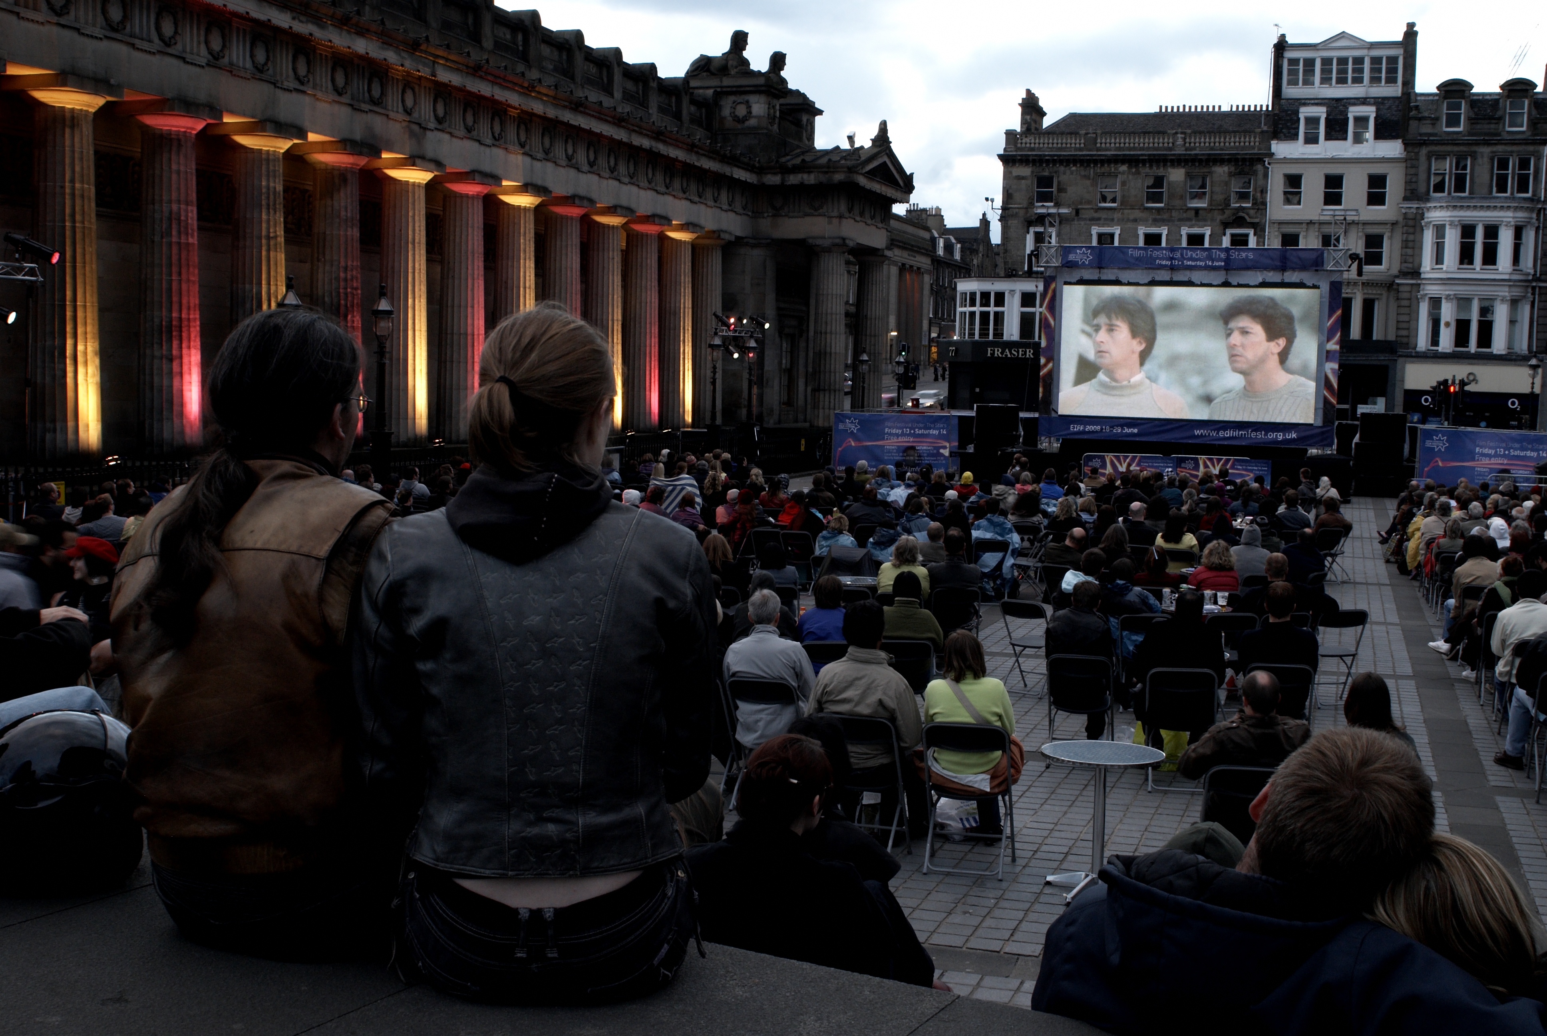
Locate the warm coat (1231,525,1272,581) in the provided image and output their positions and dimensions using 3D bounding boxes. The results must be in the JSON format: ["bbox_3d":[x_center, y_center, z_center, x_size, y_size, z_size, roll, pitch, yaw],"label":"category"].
[{"bbox_3d":[4.874,0.435,17.065,0.480,0.740,0.340,2,4,12],"label":"warm coat"}]

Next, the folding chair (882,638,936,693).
[{"bbox_3d":[0.907,1.209,11.888,0.460,0.790,0.460,2,4,9],"label":"folding chair"}]

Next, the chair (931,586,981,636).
[{"bbox_3d":[1.661,1.009,15.321,0.459,0.802,0.460,2,4,4],"label":"chair"}]

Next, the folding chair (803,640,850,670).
[{"bbox_3d":[0.420,1.234,11.738,0.459,0.802,0.460,1,4,0],"label":"folding chair"}]

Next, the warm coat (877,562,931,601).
[{"bbox_3d":[1.153,0.696,14.884,0.500,0.629,0.400,2,4,7],"label":"warm coat"}]

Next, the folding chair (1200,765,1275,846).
[{"bbox_3d":[2.212,1.523,7.908,0.459,0.802,0.460,2,4,8],"label":"folding chair"}]

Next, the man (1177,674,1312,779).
[{"bbox_3d":[2.303,1.300,8.209,0.620,1.220,0.850,2,4,10],"label":"man"}]

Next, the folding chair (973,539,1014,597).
[{"bbox_3d":[2.696,0.627,20.722,0.460,0.790,0.460,2,4,8],"label":"folding chair"}]

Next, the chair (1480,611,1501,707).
[{"bbox_3d":[6.249,1.175,14.264,0.460,0.790,0.460,3,4,21],"label":"chair"}]

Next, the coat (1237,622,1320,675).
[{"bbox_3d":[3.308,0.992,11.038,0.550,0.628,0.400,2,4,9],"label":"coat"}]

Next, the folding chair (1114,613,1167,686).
[{"bbox_3d":[2.995,1.148,13.581,0.459,0.802,0.460,2,4,8],"label":"folding chair"}]

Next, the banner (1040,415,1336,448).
[{"bbox_3d":[11.539,-2.402,46.938,8.040,0.640,0.100,2,4,11],"label":"banner"}]

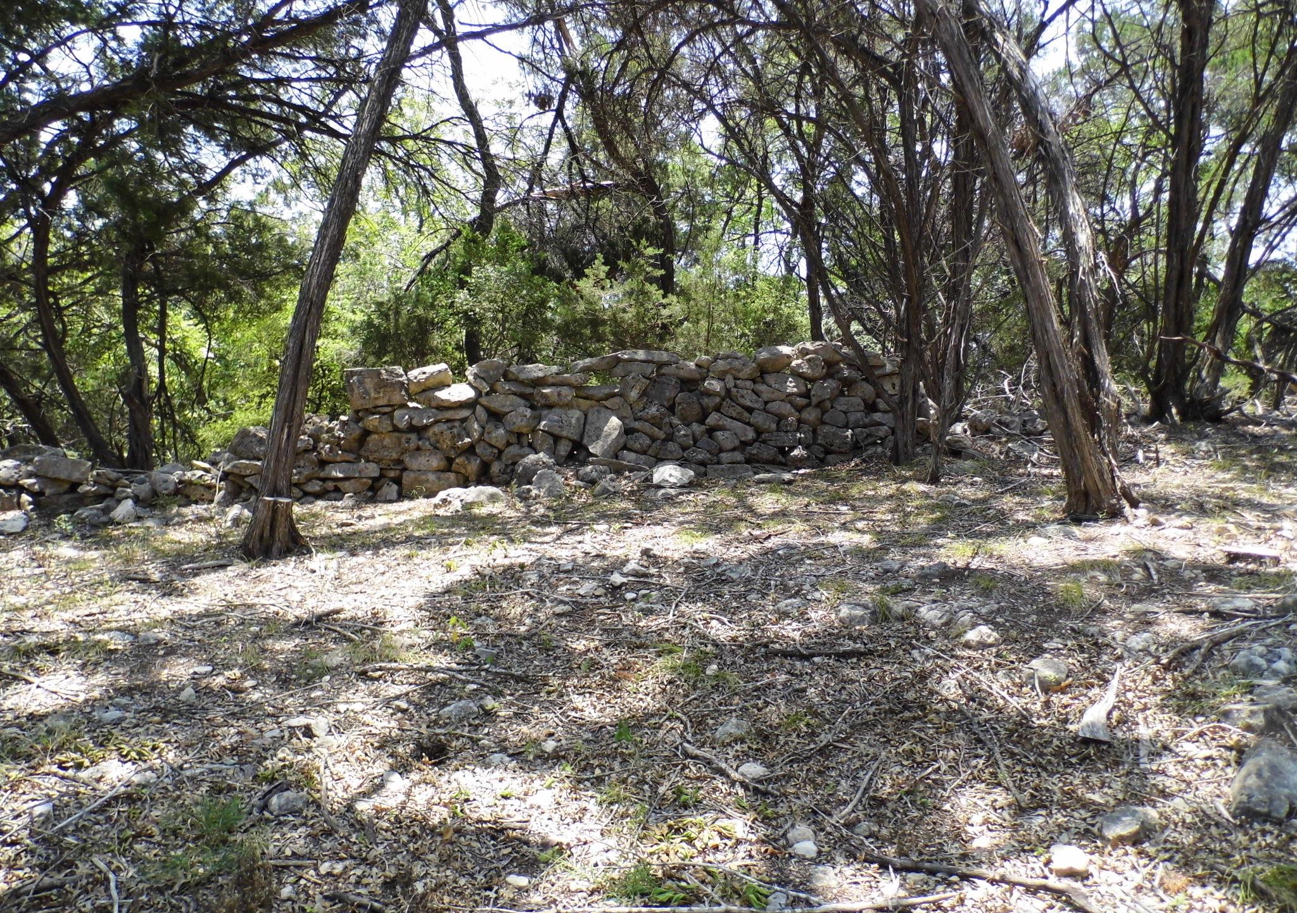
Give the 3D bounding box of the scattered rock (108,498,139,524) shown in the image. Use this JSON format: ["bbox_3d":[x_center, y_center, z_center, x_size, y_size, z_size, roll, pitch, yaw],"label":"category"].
[{"bbox_3d":[-4.207,0.434,7.500,0.240,0.200,0.200,-2,4,-29],"label":"scattered rock"}]

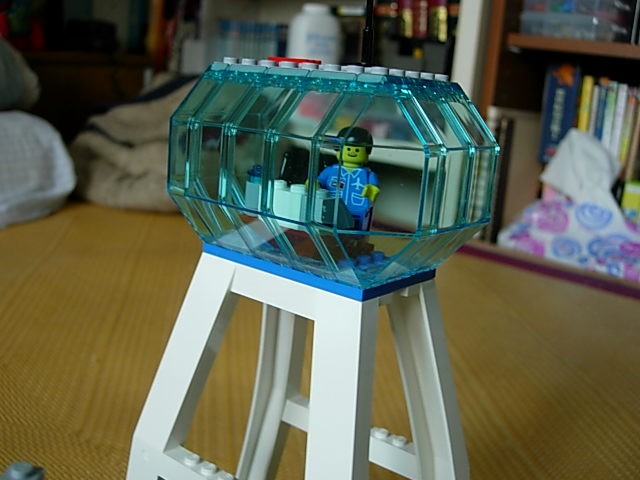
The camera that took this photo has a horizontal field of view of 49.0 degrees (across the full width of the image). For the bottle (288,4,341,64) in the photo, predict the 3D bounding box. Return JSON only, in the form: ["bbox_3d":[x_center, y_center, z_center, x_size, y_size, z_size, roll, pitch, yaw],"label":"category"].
[{"bbox_3d":[-0.012,-0.275,1.078,0.079,0.165,0.072,2,13,-11],"label":"bottle"}]

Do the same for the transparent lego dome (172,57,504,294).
[{"bbox_3d":[-0.003,-0.023,0.214,0.096,0.059,0.058,14,15,37],"label":"transparent lego dome"}]

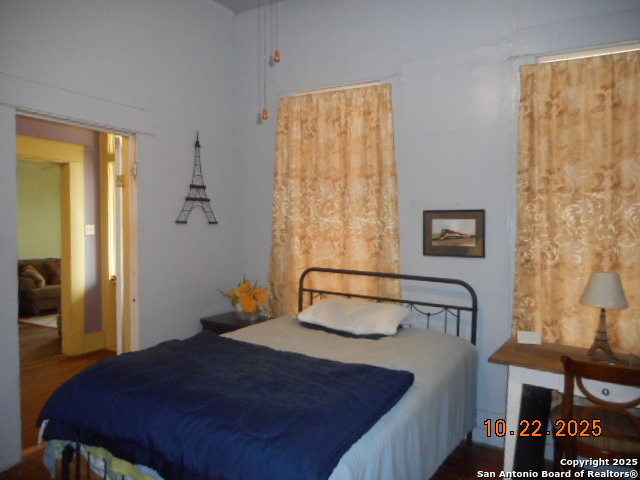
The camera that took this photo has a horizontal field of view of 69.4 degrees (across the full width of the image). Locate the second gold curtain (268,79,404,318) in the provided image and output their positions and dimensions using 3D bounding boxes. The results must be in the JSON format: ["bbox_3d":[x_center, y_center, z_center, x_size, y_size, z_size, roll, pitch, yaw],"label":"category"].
[{"bbox_3d":[0.087,-0.134,3.633,1.175,2.064,0.100,2,3,28],"label":"second gold curtain"}]

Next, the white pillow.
[{"bbox_3d":[0.238,0.511,3.238,0.700,0.180,0.430,2,3,28],"label":"white pillow"}]

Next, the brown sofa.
[{"bbox_3d":[-4.253,0.702,7.966,0.920,0.850,2.000,2,3,33],"label":"brown sofa"}]

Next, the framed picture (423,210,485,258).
[{"bbox_3d":[0.930,-0.044,3.228,0.425,0.330,0.030,2,3,28],"label":"framed picture"}]

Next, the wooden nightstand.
[{"bbox_3d":[-0.669,1.005,3.867,0.500,0.700,0.400,2,3,28],"label":"wooden nightstand"}]

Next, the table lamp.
[{"bbox_3d":[1.616,0.427,2.627,0.230,0.485,0.230,2,3,28],"label":"table lamp"}]

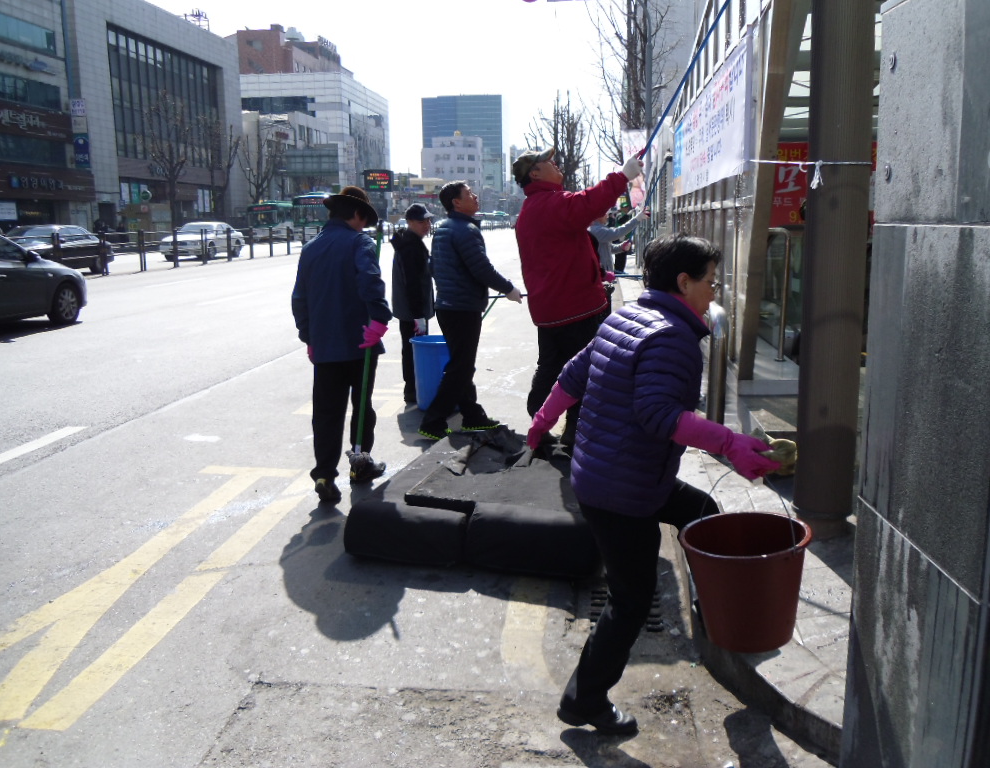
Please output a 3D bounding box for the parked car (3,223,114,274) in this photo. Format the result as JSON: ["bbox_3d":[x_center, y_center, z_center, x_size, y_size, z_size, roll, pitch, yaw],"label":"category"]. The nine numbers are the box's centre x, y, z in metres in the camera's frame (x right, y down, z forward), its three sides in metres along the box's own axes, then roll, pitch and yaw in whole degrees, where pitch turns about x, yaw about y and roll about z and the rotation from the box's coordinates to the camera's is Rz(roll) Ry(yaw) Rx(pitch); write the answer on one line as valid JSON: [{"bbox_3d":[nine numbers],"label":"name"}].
[{"bbox_3d":[-13.200,-3.900,26.800,1.820,1.450,4.700,1,10,6],"label":"parked car"}]

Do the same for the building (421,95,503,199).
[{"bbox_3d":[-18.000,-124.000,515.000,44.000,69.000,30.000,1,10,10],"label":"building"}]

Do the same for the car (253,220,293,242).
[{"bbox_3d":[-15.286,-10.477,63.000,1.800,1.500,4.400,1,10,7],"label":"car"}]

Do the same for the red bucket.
[{"bbox_3d":[0.663,0.522,2.400,0.330,0.275,0.330,-3,10,1],"label":"red bucket"}]

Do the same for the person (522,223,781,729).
[{"bbox_3d":[0.450,0.302,2.819,0.800,1.500,0.570,-5,11,-22],"label":"person"}]

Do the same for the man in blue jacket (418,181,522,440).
[{"bbox_3d":[-0.190,-0.500,6.330,0.730,1.730,0.540,-2,10,-7],"label":"man in blue jacket"}]

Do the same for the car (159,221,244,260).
[{"bbox_3d":[-11.163,-5.512,35.155,1.800,1.420,4.700,0,10,5],"label":"car"}]

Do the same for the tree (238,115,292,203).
[{"bbox_3d":[-20.060,-17.990,80.900,4.700,10.500,4.700,-1,10,0],"label":"tree"}]

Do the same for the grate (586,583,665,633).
[{"bbox_3d":[0.526,0.921,3.728,0.320,0.040,0.490,0,10,6],"label":"grate"}]

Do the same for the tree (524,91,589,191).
[{"bbox_3d":[4.700,-15.800,66.900,4.800,10.600,4.800,-1,10,0],"label":"tree"}]

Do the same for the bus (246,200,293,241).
[{"bbox_3d":[-16.684,-13.240,74.457,2.500,3.200,10.900,0,10,8],"label":"bus"}]

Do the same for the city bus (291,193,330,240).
[{"bbox_3d":[-10.152,-10.740,59.445,2.500,3.200,10.900,0,10,7],"label":"city bus"}]

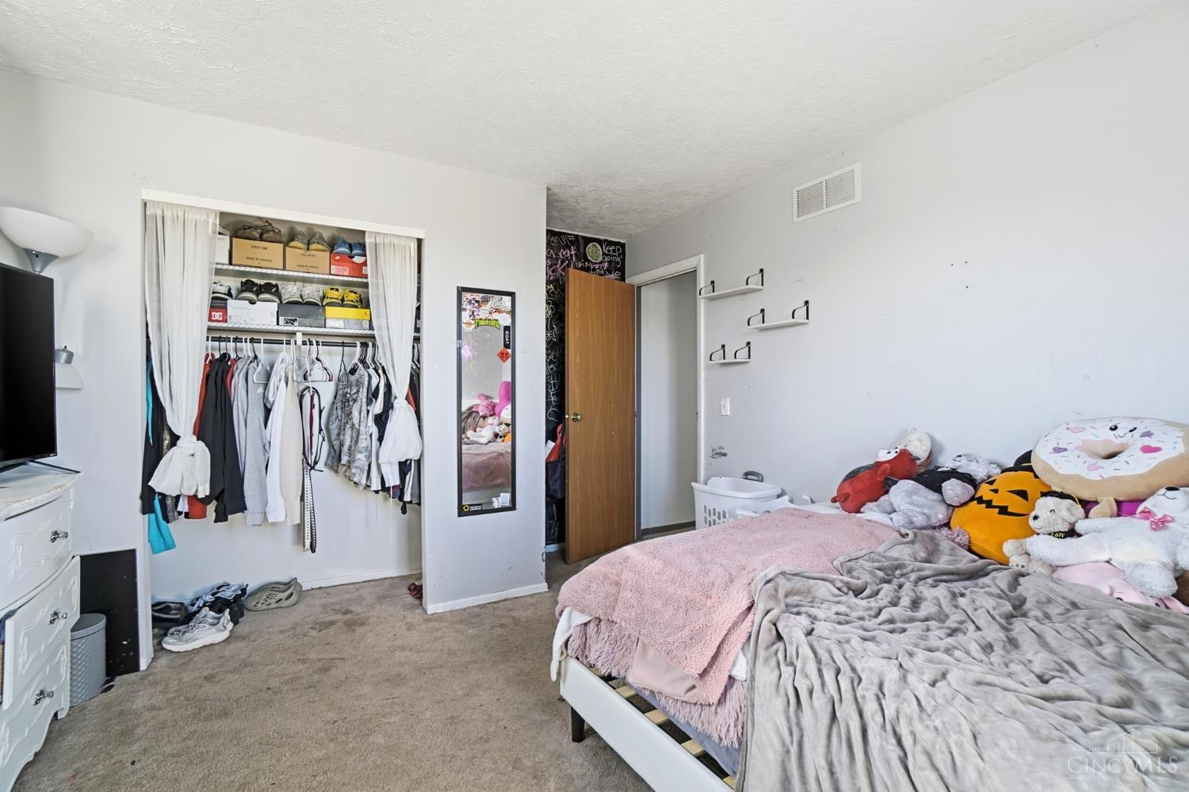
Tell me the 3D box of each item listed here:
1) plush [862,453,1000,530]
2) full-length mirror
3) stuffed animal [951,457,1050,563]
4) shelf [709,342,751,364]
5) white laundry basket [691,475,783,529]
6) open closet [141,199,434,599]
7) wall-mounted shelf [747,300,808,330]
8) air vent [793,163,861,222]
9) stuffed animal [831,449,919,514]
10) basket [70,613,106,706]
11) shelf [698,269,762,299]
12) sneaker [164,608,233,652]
[{"bbox_3d":[1.317,0.376,1.936,0.430,0.250,0.280,-41,-17,29],"label":"plush"},{"bbox_3d":[-0.624,0.033,2.889,0.347,1.308,0.023,0,0,-28],"label":"full-length mirror"},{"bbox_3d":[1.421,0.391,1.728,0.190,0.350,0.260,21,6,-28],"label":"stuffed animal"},{"bbox_3d":[0.863,-0.274,3.149,0.124,0.131,0.225,0,0,-34],"label":"shelf"},{"bbox_3d":[0.818,0.860,2.798,0.370,0.700,0.490,-1,2,-44],"label":"white laundry basket"},{"bbox_3d":[-1.592,0.159,2.698,1.180,2.105,0.660,-1,2,-29],"label":"open closet"},{"bbox_3d":[1.055,-0.466,2.850,0.131,0.129,0.314,0,0,-34],"label":"wall-mounted shelf"},{"bbox_3d":[1.179,-1.038,2.544,0.020,0.189,0.385,-1,2,-29],"label":"air vent"},{"bbox_3d":[1.305,0.395,2.300,0.196,0.206,0.381,0,-38,-34],"label":"stuffed animal"},{"bbox_3d":[-2.129,1.073,2.003,0.229,0.285,0.229,0,0,-34],"label":"basket"},{"bbox_3d":[0.835,-0.694,3.070,0.115,0.129,0.443,-1,2,-29],"label":"shelf"},{"bbox_3d":[-1.964,1.151,2.465,0.293,0.126,0.106,0,0,-33],"label":"sneaker"}]

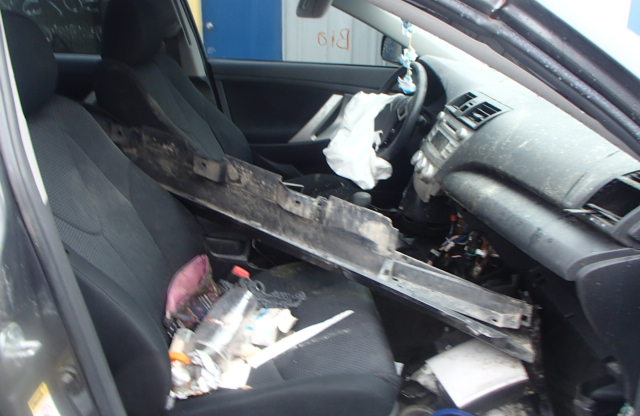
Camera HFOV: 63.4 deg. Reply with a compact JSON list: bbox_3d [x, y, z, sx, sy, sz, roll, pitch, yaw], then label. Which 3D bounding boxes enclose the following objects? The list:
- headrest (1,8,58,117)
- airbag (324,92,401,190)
[{"bbox_3d":[-0.559,-0.260,0.928,0.125,0.205,0.260,-3,20,-8],"label":"headrest"},{"bbox_3d":[0.154,-0.234,1.808,0.270,0.345,0.340,-3,20,-8],"label":"airbag"}]

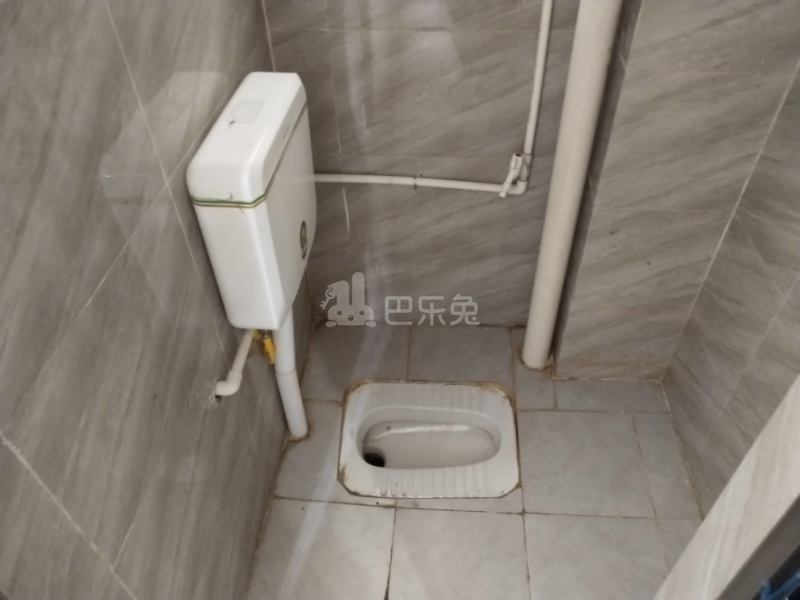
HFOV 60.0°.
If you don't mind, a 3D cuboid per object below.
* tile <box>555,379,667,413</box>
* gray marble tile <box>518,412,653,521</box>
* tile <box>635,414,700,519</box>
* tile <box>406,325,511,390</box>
[{"bbox_3d":[0.599,0.278,1.981,0.309,0.012,0.119,2,43,4],"label":"tile"},{"bbox_3d":[0.479,0.427,1.825,0.314,0.012,0.322,2,43,4],"label":"gray marble tile"},{"bbox_3d":[0.689,0.431,1.815,0.106,0.012,0.323,2,43,4],"label":"tile"},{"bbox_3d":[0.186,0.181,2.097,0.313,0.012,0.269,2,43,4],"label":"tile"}]

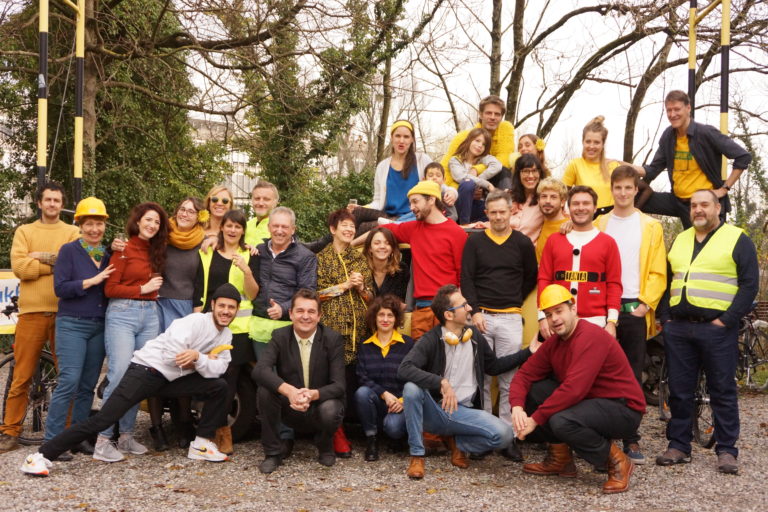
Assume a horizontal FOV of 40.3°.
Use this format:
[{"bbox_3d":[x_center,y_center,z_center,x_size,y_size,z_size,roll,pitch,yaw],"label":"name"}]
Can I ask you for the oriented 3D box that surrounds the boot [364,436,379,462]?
[{"bbox_3d":[-0.082,1.234,6.820,0.100,0.170,0.270,1,0,0],"label":"boot"}]

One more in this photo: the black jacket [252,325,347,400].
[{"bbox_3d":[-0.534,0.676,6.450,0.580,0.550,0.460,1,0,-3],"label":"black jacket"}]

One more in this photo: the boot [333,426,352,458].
[{"bbox_3d":[-0.268,1.195,6.750,0.110,0.210,0.260,1,0,-12],"label":"boot"}]

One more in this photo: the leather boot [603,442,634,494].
[{"bbox_3d":[1.350,1.217,6.030,0.115,0.210,0.300,1,25,32],"label":"leather boot"}]

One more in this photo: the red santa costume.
[{"bbox_3d":[1.263,0.132,6.720,0.530,0.670,0.310,1,0,13],"label":"red santa costume"}]

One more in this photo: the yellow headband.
[{"bbox_3d":[0.126,-0.859,7.100,0.165,0.095,0.180,2,9,3],"label":"yellow headband"}]

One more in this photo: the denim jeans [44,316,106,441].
[{"bbox_3d":[-1.954,0.769,6.620,0.420,0.880,0.330,1,0,-18],"label":"denim jeans"}]

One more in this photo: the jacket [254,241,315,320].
[{"bbox_3d":[-0.642,0.158,6.750,0.440,0.570,0.300,1,0,18],"label":"jacket"}]

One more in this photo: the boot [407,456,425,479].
[{"bbox_3d":[0.187,1.244,6.220,0.110,0.140,0.290,1,0,6],"label":"boot"}]

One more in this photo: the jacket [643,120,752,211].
[{"bbox_3d":[2.166,-0.617,7.200,0.720,0.680,0.420,1,0,23],"label":"jacket"}]

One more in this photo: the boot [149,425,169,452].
[{"bbox_3d":[-1.493,1.207,6.950,0.095,0.160,0.245,1,0,-30],"label":"boot"}]

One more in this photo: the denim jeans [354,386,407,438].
[{"bbox_3d":[-0.016,1.006,6.720,0.380,0.370,0.500,1,0,-6],"label":"denim jeans"}]

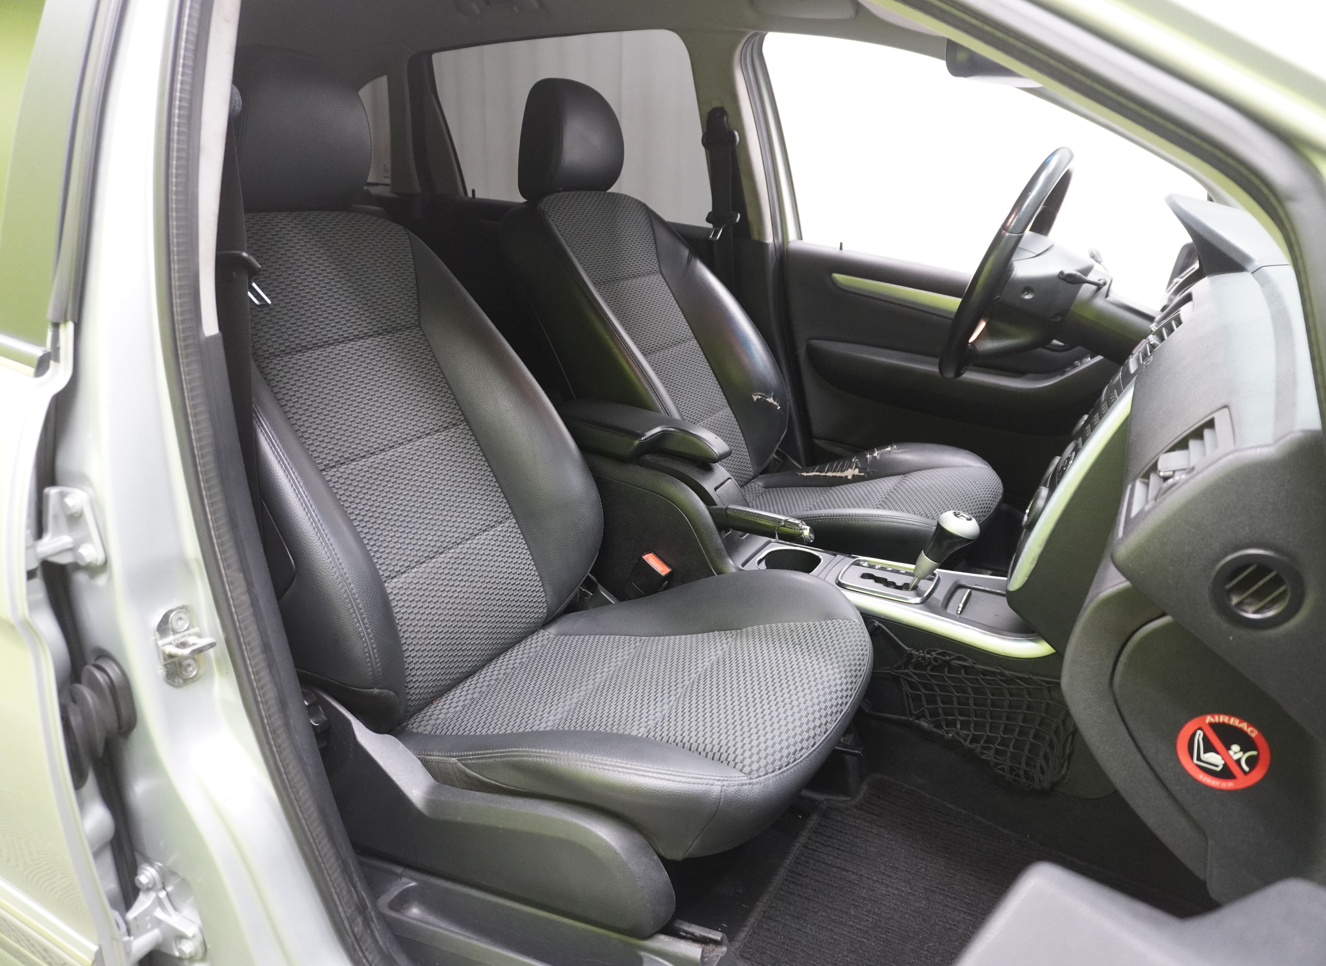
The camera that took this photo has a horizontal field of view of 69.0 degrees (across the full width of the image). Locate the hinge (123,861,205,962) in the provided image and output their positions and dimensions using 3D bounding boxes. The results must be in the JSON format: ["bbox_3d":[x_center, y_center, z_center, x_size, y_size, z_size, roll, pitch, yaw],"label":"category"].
[{"bbox_3d":[-0.469,0.404,0.908,0.050,0.078,0.047,12,22,27],"label":"hinge"}]

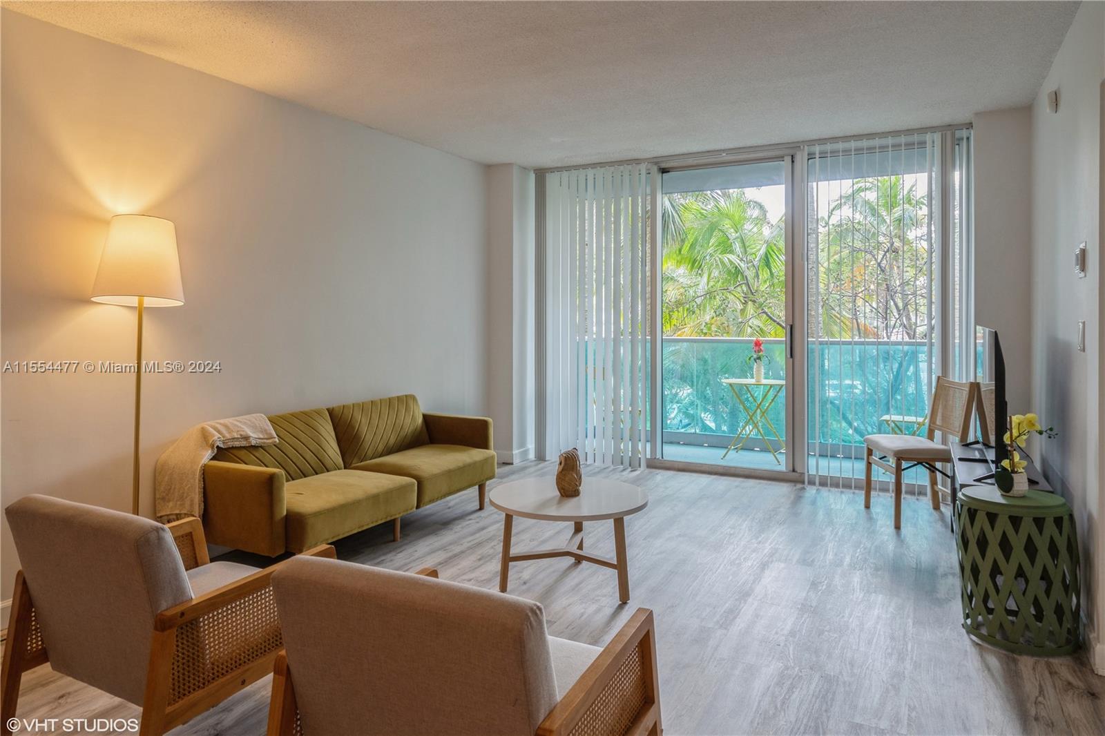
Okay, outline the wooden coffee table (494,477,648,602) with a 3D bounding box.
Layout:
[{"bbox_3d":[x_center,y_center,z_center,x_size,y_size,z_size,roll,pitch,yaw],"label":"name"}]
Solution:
[{"bbox_3d":[0.077,0.810,3.180,0.730,0.427,0.730,0,3,0],"label":"wooden coffee table"}]

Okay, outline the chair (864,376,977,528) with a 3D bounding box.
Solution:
[{"bbox_3d":[2.280,0.503,4.220,0.510,0.860,0.445,0,3,2],"label":"chair"}]

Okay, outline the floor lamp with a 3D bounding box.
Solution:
[{"bbox_3d":[-1.800,0.199,2.940,0.345,1.690,0.345,2,3,29],"label":"floor lamp"}]

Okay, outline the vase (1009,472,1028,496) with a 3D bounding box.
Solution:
[{"bbox_3d":[1.871,0.471,2.735,0.095,0.092,0.095,2,4,35],"label":"vase"}]

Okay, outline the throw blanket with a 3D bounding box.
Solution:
[{"bbox_3d":[-1.672,0.508,3.410,0.340,0.470,0.500,2,3,29],"label":"throw blanket"}]

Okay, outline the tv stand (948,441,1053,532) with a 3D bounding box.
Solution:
[{"bbox_3d":[2.262,0.745,3.455,0.355,0.510,1.060,2,3,29],"label":"tv stand"}]

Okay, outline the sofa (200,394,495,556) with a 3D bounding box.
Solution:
[{"bbox_3d":[-1.075,0.604,3.922,0.750,0.710,1.710,2,3,29],"label":"sofa"}]

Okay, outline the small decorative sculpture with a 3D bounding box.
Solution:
[{"bbox_3d":[0.081,0.491,3.180,0.115,0.210,0.105,-1,3,-17],"label":"small decorative sculpture"}]

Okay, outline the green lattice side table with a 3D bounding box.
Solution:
[{"bbox_3d":[1.885,0.789,2.737,0.405,0.545,0.405,2,4,35],"label":"green lattice side table"}]

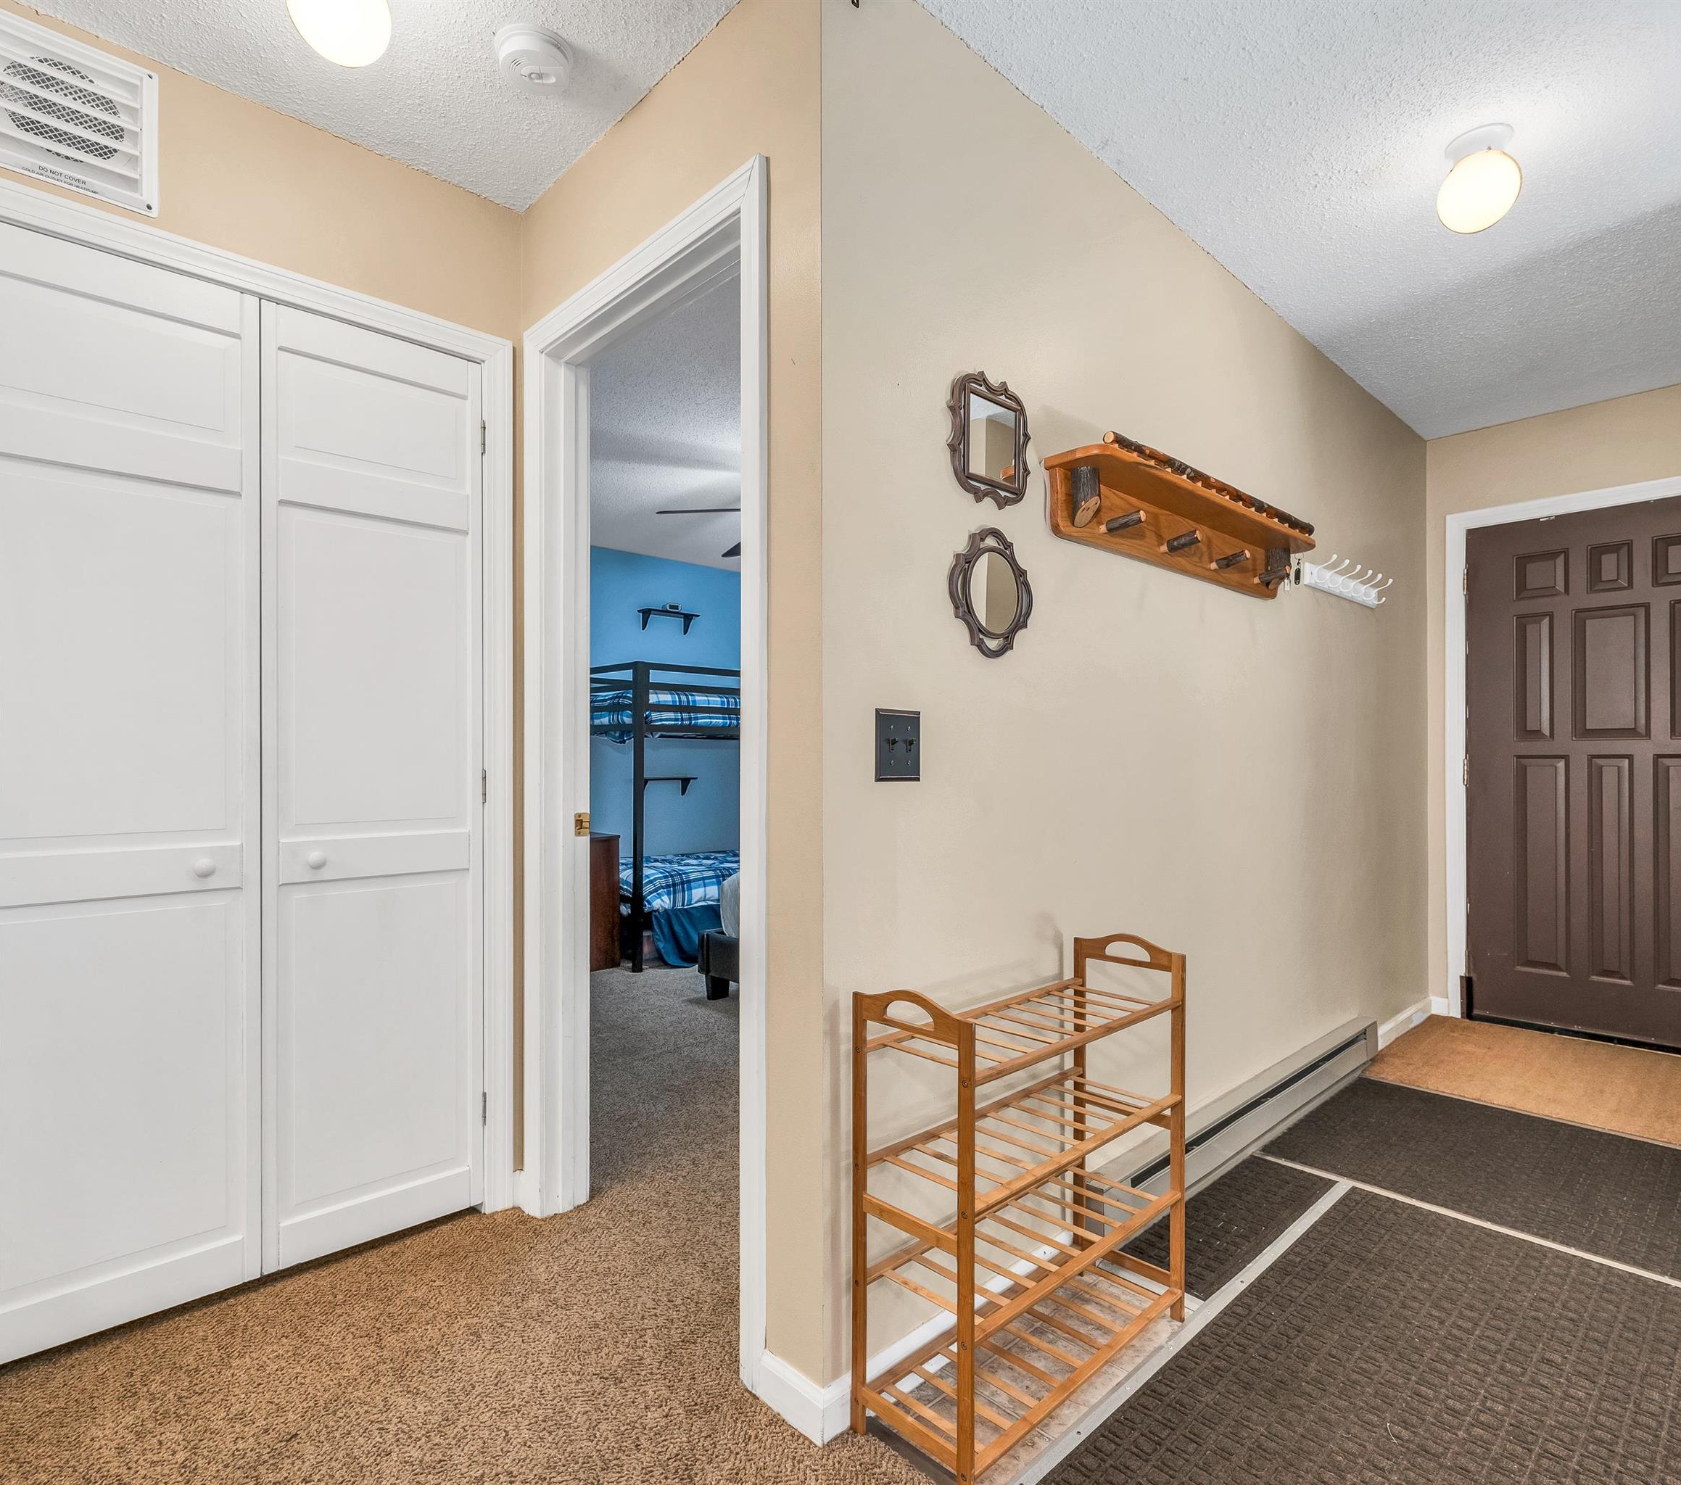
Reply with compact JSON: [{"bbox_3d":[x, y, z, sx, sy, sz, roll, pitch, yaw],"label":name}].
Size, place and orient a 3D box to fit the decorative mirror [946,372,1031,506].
[{"bbox_3d":[0.292,-0.576,1.655,0.256,0.252,0.025,1,-1,-43],"label":"decorative mirror"}]

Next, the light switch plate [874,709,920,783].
[{"bbox_3d":[0.106,0.007,1.493,0.115,0.118,0.012,1,-1,-43],"label":"light switch plate"}]

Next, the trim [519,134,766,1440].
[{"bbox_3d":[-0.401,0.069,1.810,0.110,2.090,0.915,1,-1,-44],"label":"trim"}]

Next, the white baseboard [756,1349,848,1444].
[{"bbox_3d":[-0.060,1.058,1.425,0.070,0.093,0.145,1,-1,-43],"label":"white baseboard"}]

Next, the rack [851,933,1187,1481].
[{"bbox_3d":[0.334,0.742,1.521,0.660,0.730,0.230,1,-1,-43],"label":"rack"}]

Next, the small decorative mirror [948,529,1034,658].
[{"bbox_3d":[0.296,-0.285,1.659,0.264,0.250,0.025,1,-1,-43],"label":"small decorative mirror"}]

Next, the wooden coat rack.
[{"bbox_3d":[0.925,-0.520,2.161,1.234,0.185,0.140,1,-1,-43],"label":"wooden coat rack"}]

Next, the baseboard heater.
[{"bbox_3d":[1.224,1.045,2.489,1.850,0.150,0.063,1,-1,-43],"label":"baseboard heater"}]

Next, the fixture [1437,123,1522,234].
[{"bbox_3d":[1.420,-1.240,1.926,0.155,0.200,0.155,1,-1,-43],"label":"fixture"}]

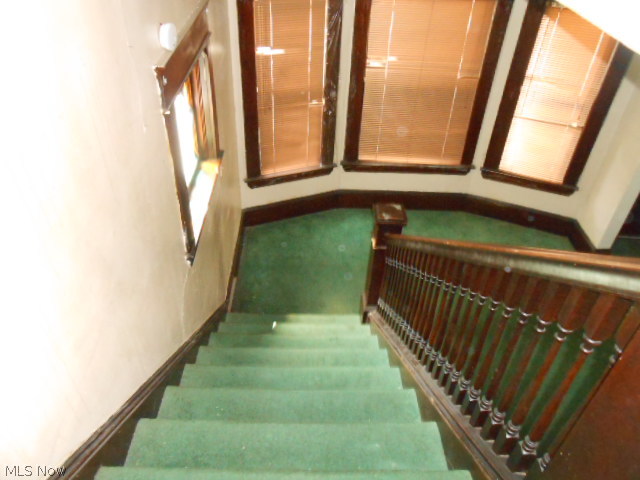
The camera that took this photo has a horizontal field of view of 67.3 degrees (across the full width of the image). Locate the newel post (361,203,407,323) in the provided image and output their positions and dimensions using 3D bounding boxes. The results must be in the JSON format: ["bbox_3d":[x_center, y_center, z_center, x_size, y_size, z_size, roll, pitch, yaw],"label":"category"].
[{"bbox_3d":[0.428,0.255,3.357,0.211,1.088,0.211,1,35,-2],"label":"newel post"}]

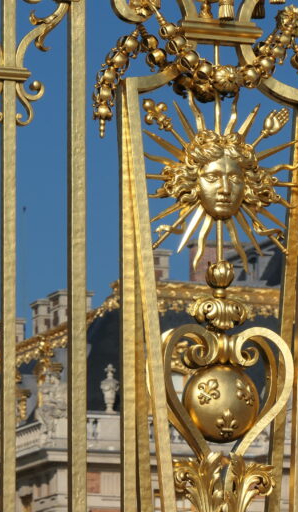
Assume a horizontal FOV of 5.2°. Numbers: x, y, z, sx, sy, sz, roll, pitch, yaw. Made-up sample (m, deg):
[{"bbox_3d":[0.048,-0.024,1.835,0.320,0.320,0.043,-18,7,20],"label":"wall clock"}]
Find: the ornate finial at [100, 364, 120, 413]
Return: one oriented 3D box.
[{"bbox_3d":[-1.361,4.650,113.917,0.660,1.707,0.660,0,-10,0],"label":"ornate finial"}]

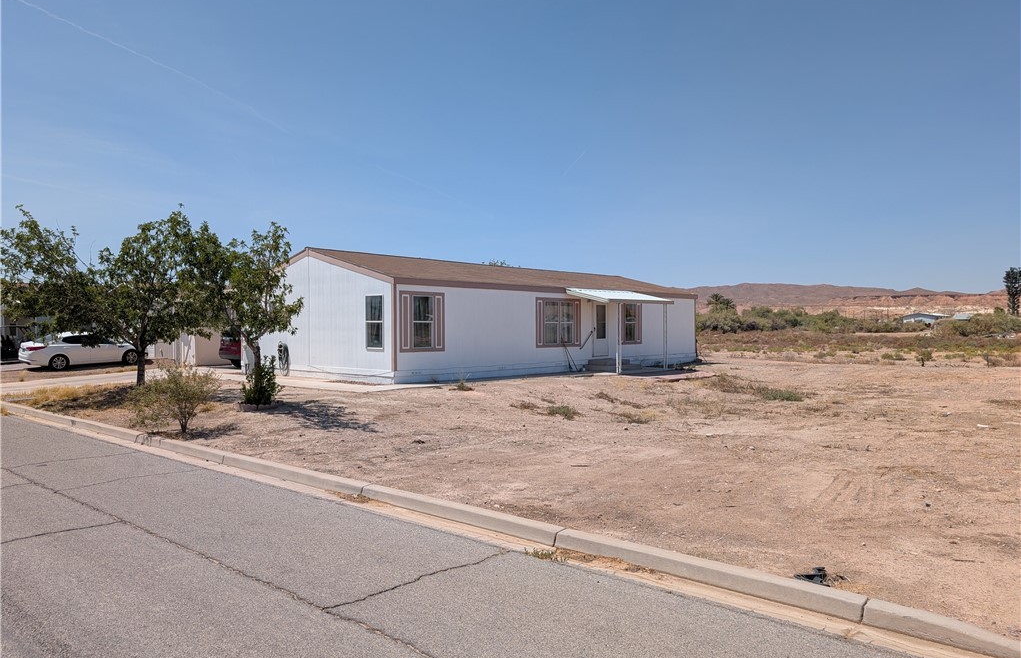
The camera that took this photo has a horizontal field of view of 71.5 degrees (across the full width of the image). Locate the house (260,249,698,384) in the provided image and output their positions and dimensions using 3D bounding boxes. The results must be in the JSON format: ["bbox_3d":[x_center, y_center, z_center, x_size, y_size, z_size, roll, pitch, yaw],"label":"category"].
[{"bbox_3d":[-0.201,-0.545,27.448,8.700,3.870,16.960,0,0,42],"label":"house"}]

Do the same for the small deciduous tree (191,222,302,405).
[{"bbox_3d":[-5.253,-0.318,14.100,2.250,3.600,2.200,0,0,-20],"label":"small deciduous tree"}]

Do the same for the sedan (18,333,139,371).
[{"bbox_3d":[-18.154,0.897,30.498,1.830,1.460,4.850,0,0,42],"label":"sedan"}]

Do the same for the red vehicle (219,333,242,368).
[{"bbox_3d":[-8.574,0.674,27.297,1.830,1.680,4.550,0,0,42],"label":"red vehicle"}]

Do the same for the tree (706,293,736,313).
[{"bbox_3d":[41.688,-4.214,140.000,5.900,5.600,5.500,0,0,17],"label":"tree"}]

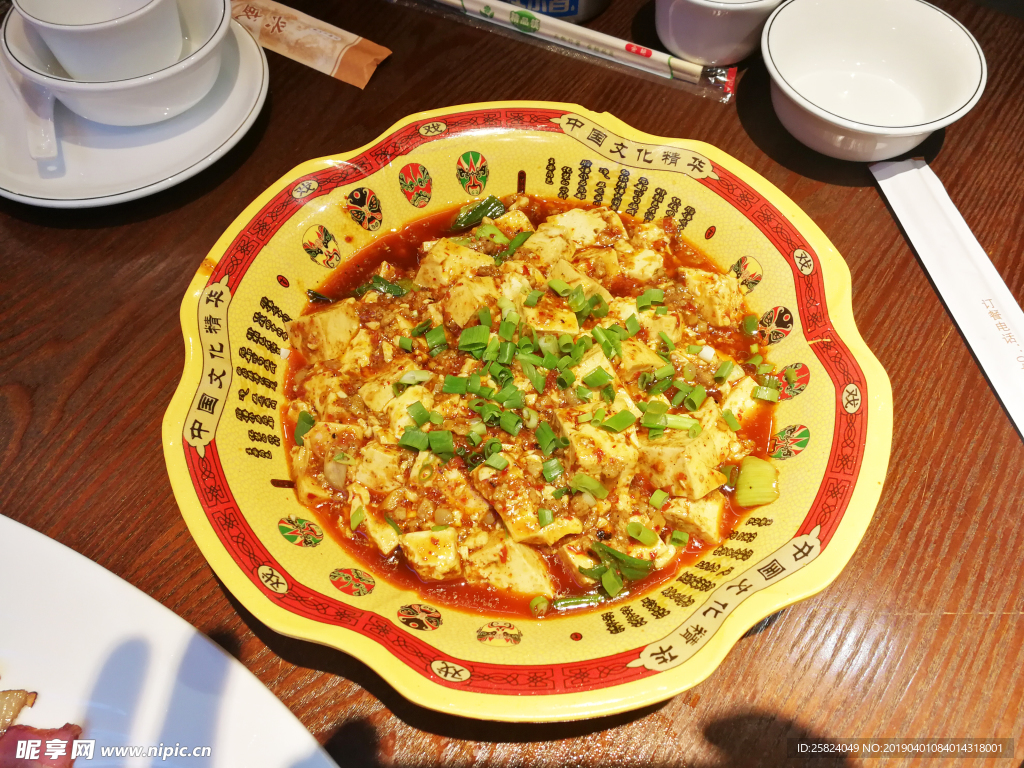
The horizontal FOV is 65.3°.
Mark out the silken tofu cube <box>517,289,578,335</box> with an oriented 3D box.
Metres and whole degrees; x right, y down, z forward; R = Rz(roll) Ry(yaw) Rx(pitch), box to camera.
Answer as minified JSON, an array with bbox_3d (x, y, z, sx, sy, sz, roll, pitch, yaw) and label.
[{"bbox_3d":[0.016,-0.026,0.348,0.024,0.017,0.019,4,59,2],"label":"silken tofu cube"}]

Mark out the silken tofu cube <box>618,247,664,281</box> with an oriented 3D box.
[{"bbox_3d":[0.057,-0.053,0.354,0.018,0.014,0.014,0,64,0],"label":"silken tofu cube"}]

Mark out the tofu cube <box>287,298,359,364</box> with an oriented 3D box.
[{"bbox_3d":[-0.077,-0.023,0.335,0.018,0.019,0.022,12,30,33],"label":"tofu cube"}]

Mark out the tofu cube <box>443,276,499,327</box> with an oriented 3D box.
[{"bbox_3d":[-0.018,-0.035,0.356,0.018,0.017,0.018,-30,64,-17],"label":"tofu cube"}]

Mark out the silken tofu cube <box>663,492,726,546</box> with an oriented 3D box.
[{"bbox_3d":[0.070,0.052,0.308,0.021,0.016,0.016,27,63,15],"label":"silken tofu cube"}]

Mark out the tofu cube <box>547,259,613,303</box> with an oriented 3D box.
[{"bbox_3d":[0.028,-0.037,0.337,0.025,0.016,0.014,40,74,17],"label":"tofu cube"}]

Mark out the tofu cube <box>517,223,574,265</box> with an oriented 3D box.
[{"bbox_3d":[0.015,-0.057,0.351,0.016,0.016,0.017,25,72,23],"label":"tofu cube"}]

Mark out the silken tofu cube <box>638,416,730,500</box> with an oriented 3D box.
[{"bbox_3d":[0.064,0.028,0.299,0.019,0.022,0.020,-4,23,45],"label":"silken tofu cube"}]

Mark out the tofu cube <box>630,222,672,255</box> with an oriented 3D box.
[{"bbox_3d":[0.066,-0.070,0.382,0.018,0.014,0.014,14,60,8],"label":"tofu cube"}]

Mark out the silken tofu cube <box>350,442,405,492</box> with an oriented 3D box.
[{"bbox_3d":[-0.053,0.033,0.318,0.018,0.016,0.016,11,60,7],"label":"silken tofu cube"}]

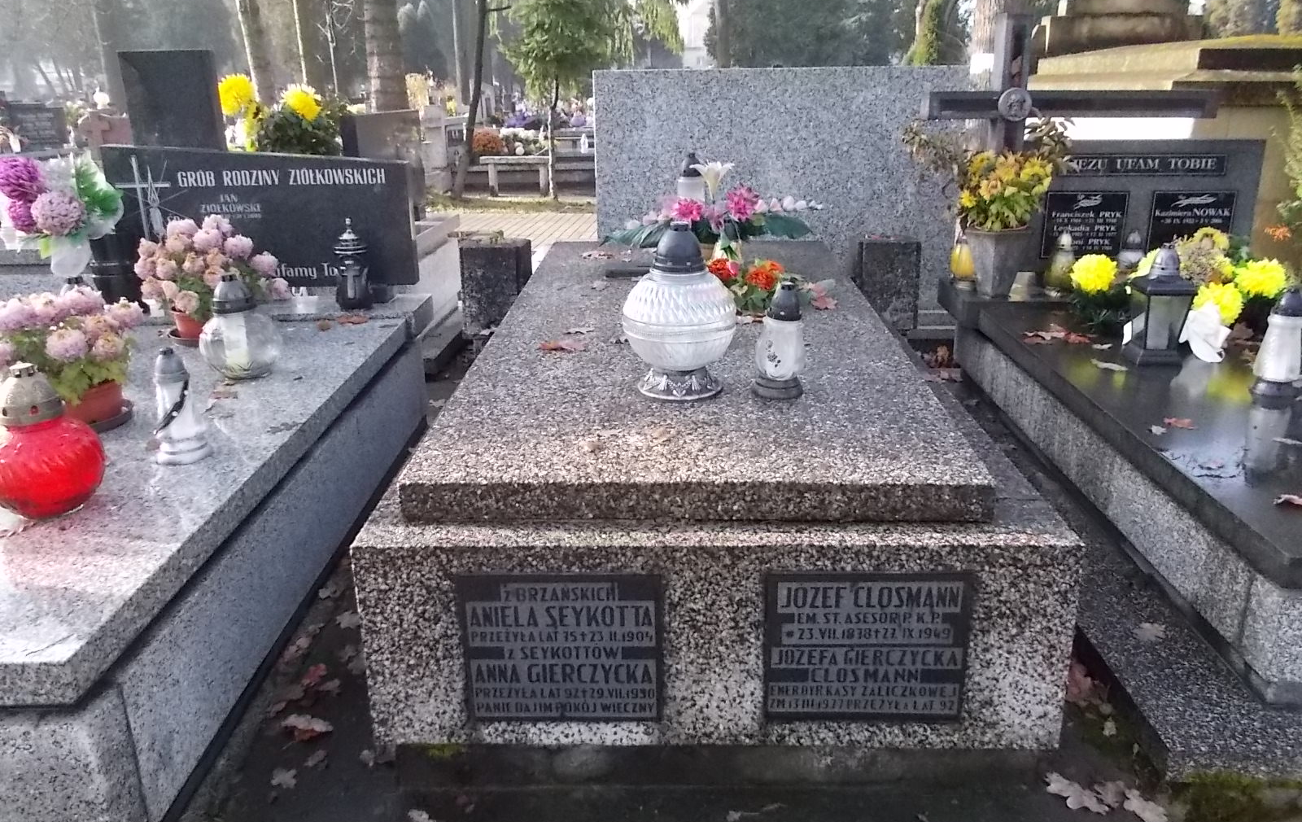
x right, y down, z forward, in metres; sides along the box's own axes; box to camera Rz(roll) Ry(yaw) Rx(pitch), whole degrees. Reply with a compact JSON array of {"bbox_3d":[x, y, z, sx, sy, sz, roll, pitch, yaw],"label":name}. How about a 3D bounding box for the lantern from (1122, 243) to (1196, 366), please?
[{"bbox_3d":[1.319,-0.280,2.541,0.112,0.305,0.115,0,18,2],"label":"lantern"}]

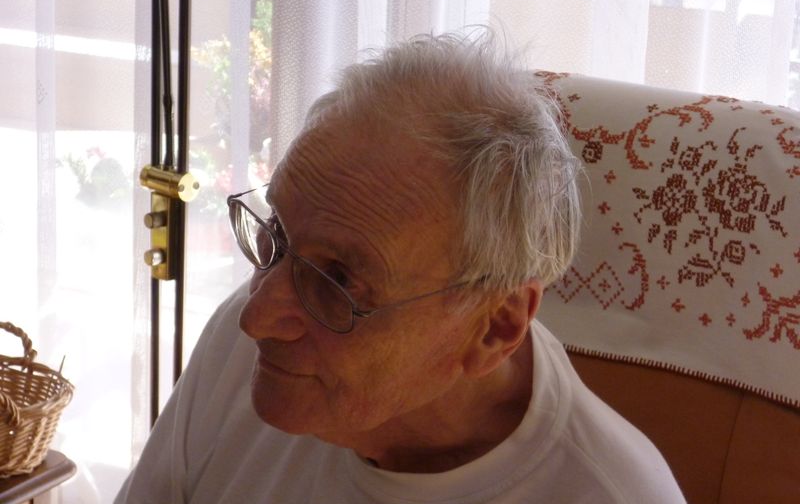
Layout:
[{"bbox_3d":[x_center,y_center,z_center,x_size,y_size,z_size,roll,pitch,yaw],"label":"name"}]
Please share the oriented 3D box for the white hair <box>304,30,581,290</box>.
[{"bbox_3d":[0.031,-0.051,1.424,0.182,0.164,0.166,-8,25,-28],"label":"white hair"}]

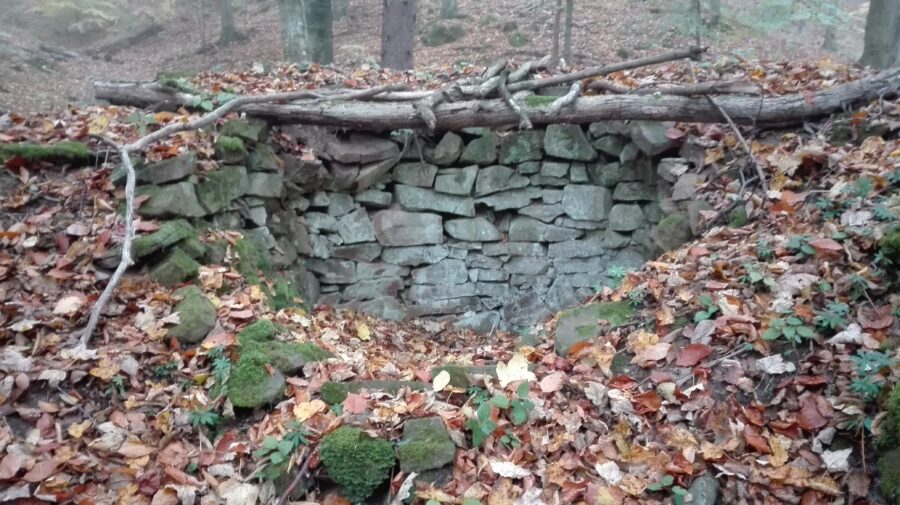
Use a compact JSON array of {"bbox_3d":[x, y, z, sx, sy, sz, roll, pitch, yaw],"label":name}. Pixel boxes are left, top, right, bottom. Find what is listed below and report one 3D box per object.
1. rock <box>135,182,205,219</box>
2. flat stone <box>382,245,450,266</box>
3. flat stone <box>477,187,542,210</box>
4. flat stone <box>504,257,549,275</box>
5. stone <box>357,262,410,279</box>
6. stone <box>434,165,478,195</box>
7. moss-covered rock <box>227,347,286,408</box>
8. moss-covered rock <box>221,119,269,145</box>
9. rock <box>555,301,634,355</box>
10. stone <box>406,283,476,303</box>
[{"bbox_3d":[-1.306,-0.244,3.020,0.317,0.157,0.200,-1,9,-10],"label":"rock"},{"bbox_3d":[-0.214,0.019,4.120,0.418,0.137,0.240,0,11,0],"label":"flat stone"},{"bbox_3d":[0.319,-0.294,3.577,0.355,0.118,0.220,0,12,0],"label":"flat stone"},{"bbox_3d":[0.469,0.080,3.950,0.264,0.104,0.180,1,9,0],"label":"flat stone"},{"bbox_3d":[-0.351,0.095,3.481,0.280,0.085,0.180,0,3,0],"label":"stone"},{"bbox_3d":[0.033,-0.442,3.895,0.248,0.170,0.190,1,9,0],"label":"stone"},{"bbox_3d":[-0.631,0.408,2.190,0.195,0.190,0.200,0,3,0],"label":"moss-covered rock"},{"bbox_3d":[-0.944,-0.556,2.959,0.212,0.109,0.220,0,12,0],"label":"moss-covered rock"},{"bbox_3d":[0.607,0.315,2.705,0.319,0.190,0.260,0,12,0],"label":"rock"},{"bbox_3d":[-0.045,0.211,3.490,0.360,0.100,0.200,0,3,0],"label":"stone"}]

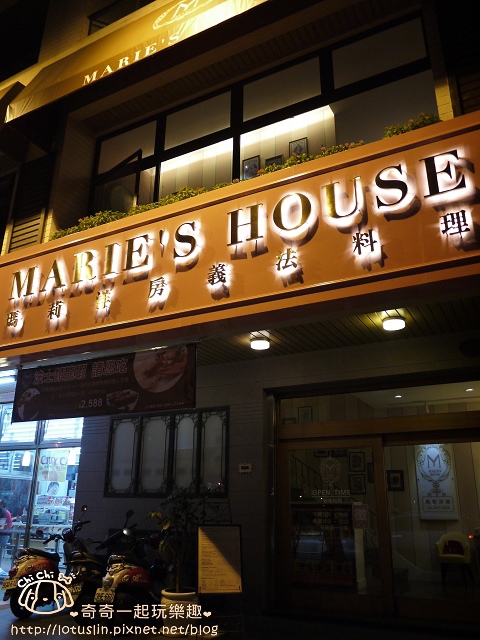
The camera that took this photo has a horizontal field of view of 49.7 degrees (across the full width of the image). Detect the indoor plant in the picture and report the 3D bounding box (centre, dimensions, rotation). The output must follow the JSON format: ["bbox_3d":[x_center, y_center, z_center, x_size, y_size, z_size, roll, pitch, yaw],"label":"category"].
[{"bbox_3d":[-0.797,2.672,6.331,0.630,1.211,0.630,0,-19,0],"label":"indoor plant"}]

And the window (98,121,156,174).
[{"bbox_3d":[-2.074,-3.157,9.479,1.309,0.755,0.060,-10,-22,26],"label":"window"}]

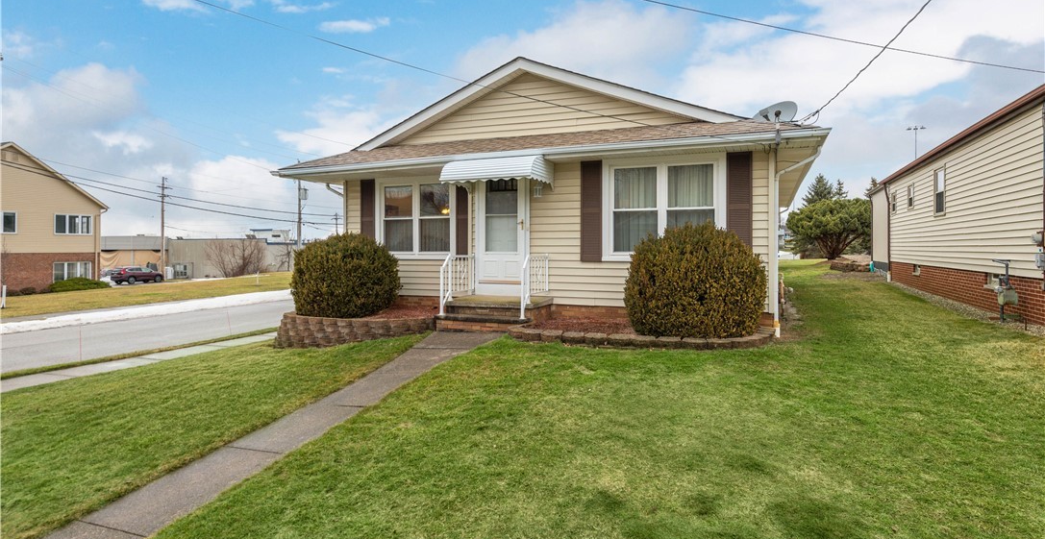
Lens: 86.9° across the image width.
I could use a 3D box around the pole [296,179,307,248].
[{"bbox_3d":[-20.598,-4.759,51.231,0.850,10.600,0.450,1,3,24],"label":"pole"}]

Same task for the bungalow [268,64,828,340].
[{"bbox_3d":[2.826,-1.607,16.758,10.100,4.650,16.200,1,3,24],"label":"bungalow"}]

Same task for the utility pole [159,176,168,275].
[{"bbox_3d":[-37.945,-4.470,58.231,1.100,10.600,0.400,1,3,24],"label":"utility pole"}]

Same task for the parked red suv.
[{"bbox_3d":[-36.770,0.578,52.600,1.820,1.660,4.530,1,3,19],"label":"parked red suv"}]

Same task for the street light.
[{"bbox_3d":[40.672,-8.373,57.283,2.100,13.000,0.900,1,3,24],"label":"street light"}]

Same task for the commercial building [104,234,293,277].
[{"bbox_3d":[-42.345,-1.894,75.665,16.000,4.540,23.000,1,3,24],"label":"commercial building"}]

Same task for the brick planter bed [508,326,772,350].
[{"bbox_3d":[1.581,0.998,8.338,4.000,0.250,1.400,1,3,24],"label":"brick planter bed"}]

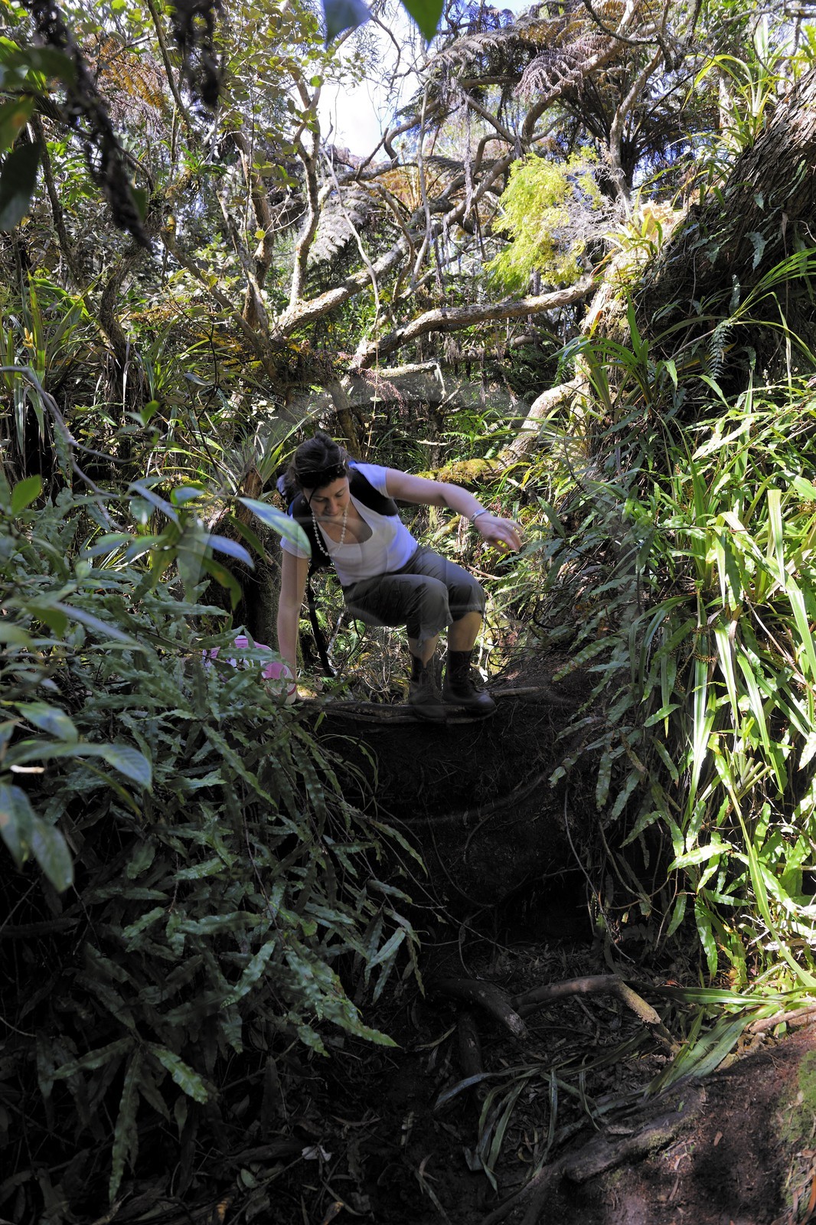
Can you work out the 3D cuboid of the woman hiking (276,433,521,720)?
[{"bbox_3d":[-0.030,-0.120,3.320,0.820,0.960,0.750,0,1,-22],"label":"woman hiking"}]

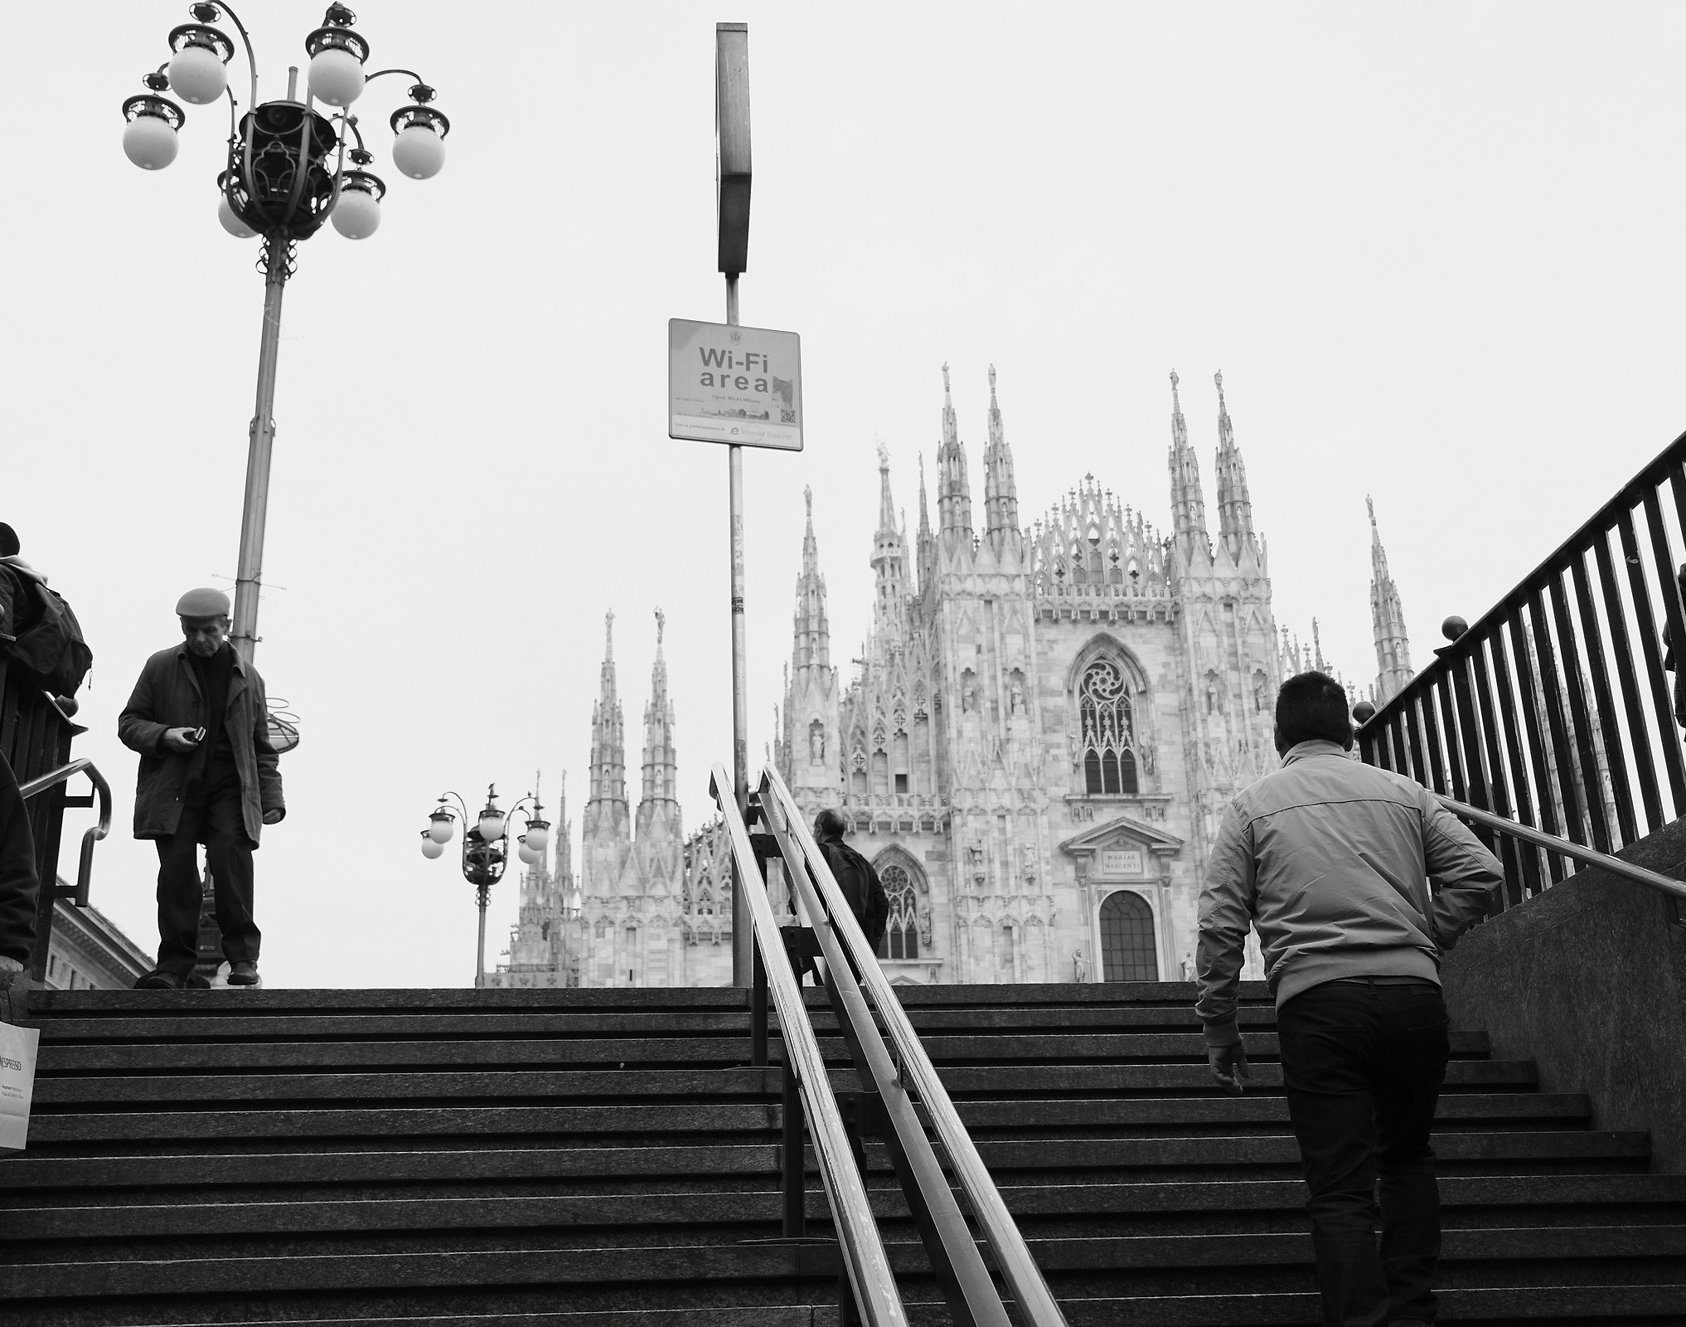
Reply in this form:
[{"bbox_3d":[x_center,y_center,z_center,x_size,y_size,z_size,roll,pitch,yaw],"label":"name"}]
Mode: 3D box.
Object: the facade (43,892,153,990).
[{"bbox_3d":[-48.980,24.697,100.360,10.000,25.500,50.000,1,-21,-8],"label":"facade"}]

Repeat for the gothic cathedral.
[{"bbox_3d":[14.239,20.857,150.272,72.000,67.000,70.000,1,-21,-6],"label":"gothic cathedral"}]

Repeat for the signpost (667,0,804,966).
[{"bbox_3d":[-0.408,-0.706,7.267,0.570,3.926,0.753,3,-22,-13],"label":"signpost"}]

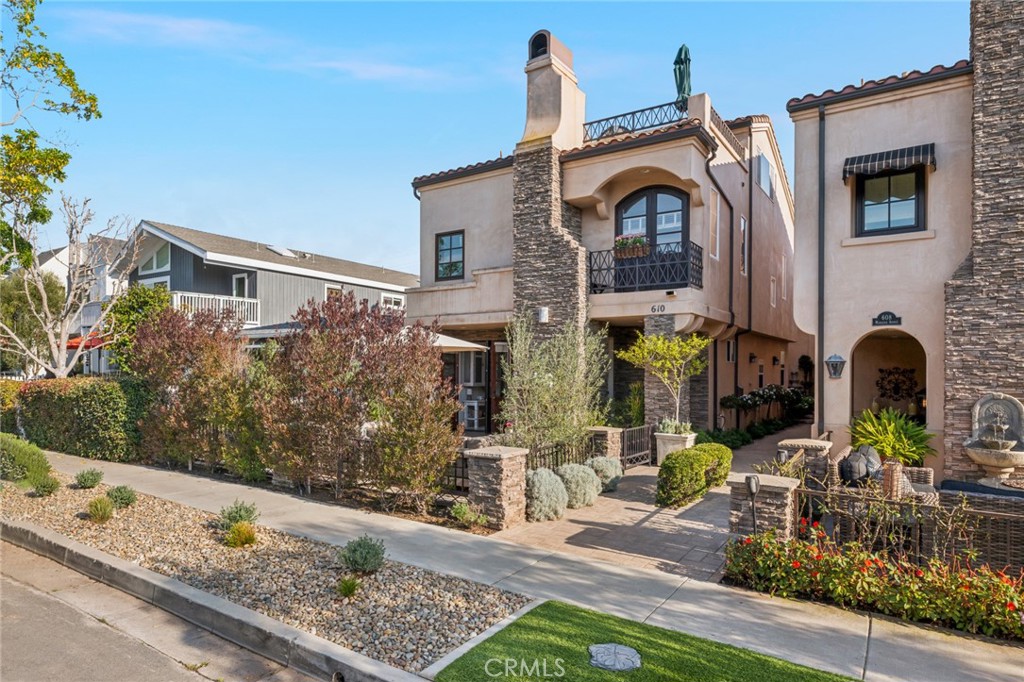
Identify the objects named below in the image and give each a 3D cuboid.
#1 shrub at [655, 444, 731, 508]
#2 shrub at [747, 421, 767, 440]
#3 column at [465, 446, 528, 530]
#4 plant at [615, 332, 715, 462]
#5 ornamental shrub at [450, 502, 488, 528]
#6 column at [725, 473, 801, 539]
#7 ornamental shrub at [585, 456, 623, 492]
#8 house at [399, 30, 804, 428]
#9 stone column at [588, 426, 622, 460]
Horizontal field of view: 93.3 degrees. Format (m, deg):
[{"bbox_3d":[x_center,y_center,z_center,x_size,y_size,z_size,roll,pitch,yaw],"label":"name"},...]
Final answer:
[{"bbox_3d":[3.130,2.207,8.363,0.750,0.730,1.700,-2,-3,43],"label":"shrub"},{"bbox_3d":[6.934,2.515,13.718,0.520,0.500,0.520,-1,-3,35],"label":"shrub"},{"bbox_3d":[-0.204,2.091,6.950,0.640,1.020,0.640,-1,-2,36],"label":"column"},{"bbox_3d":[3.334,1.225,10.551,1.850,2.850,1.750,-1,-2,33],"label":"plant"},{"bbox_3d":[-0.587,2.357,6.677,0.480,0.310,0.440,-1,-2,33],"label":"ornamental shrub"},{"bbox_3d":[2.968,2.152,5.685,0.640,1.020,0.640,-1,-2,36],"label":"column"},{"bbox_3d":[1.720,2.470,9.050,0.660,0.600,0.660,0,-2,0],"label":"ornamental shrub"},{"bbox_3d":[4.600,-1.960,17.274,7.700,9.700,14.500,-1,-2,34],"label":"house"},{"bbox_3d":[1.928,2.407,10.316,0.640,1.020,0.640,-1,-2,36],"label":"stone column"}]

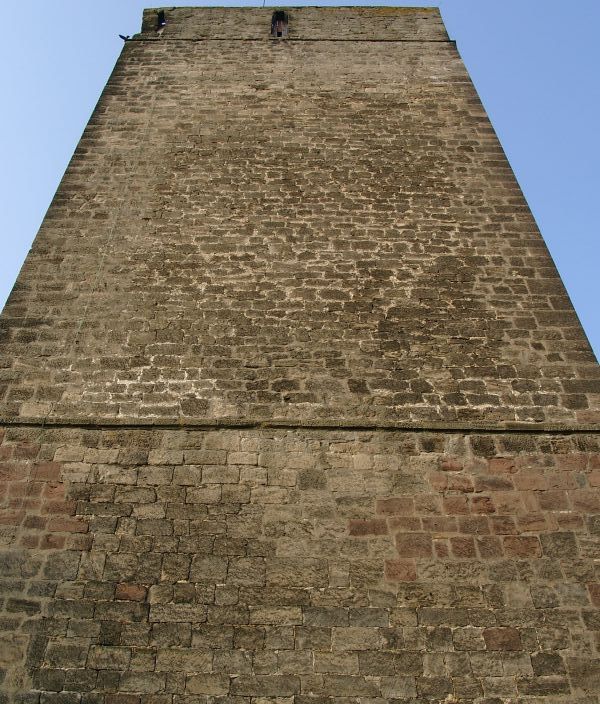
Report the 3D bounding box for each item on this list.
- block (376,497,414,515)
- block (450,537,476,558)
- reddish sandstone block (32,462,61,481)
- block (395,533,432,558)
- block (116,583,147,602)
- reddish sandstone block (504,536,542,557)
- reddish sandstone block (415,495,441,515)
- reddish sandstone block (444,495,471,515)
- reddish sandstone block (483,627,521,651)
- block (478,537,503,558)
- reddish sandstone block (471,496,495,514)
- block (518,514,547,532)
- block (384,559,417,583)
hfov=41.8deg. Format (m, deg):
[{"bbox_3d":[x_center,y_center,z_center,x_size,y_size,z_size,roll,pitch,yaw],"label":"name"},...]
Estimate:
[{"bbox_3d":[1.247,2.112,10.380,0.453,0.272,0.270,0,-49,-1],"label":"block"},{"bbox_3d":[2.037,2.540,9.892,0.257,0.306,0.270,0,-49,-1],"label":"block"},{"bbox_3d":[-3.391,1.709,10.582,0.364,0.327,0.280,1,-50,-1],"label":"reddish sandstone block"},{"bbox_3d":[1.430,2.506,9.830,0.433,0.378,0.280,1,-50,-1],"label":"block"},{"bbox_3d":[-1.969,2.907,9.228,0.353,0.208,0.280,1,-50,-1],"label":"block"},{"bbox_3d":[2.756,2.533,9.849,0.443,0.304,0.280,1,-50,-1],"label":"reddish sandstone block"},{"bbox_3d":[1.683,2.102,10.399,0.310,0.306,0.270,0,-49,-1],"label":"reddish sandstone block"},{"bbox_3d":[2.032,2.100,10.330,0.335,0.307,0.280,1,-50,-1],"label":"reddish sandstone block"},{"bbox_3d":[2.272,3.337,8.963,0.359,0.275,0.270,0,-49,-1],"label":"reddish sandstone block"},{"bbox_3d":[2.369,2.529,9.839,0.284,0.293,0.280,1,-50,-1],"label":"block"},{"bbox_3d":[2.391,2.115,10.395,0.247,0.272,0.270,0,-49,-1],"label":"reddish sandstone block"},{"bbox_3d":[2.984,2.305,10.183,0.334,0.261,0.270,0,-49,-1],"label":"block"},{"bbox_3d":[1.207,2.735,9.552,0.375,0.322,0.280,1,-50,-1],"label":"block"}]

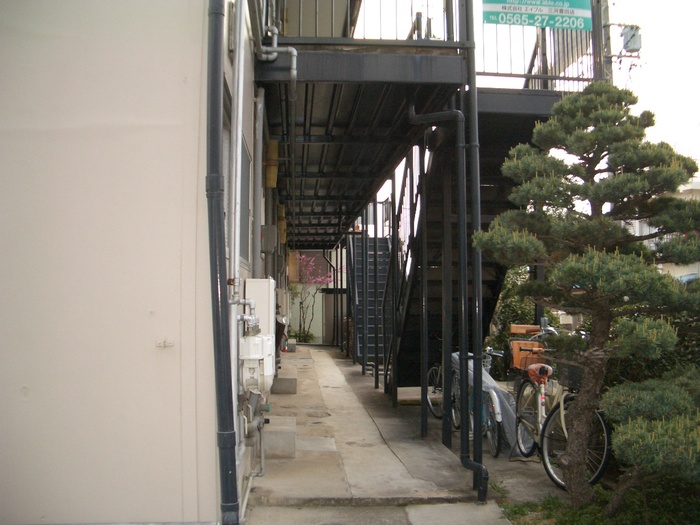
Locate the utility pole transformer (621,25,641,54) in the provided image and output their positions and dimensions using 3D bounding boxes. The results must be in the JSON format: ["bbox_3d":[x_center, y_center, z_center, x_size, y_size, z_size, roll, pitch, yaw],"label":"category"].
[{"bbox_3d":[8.948,-7.105,22.500,0.550,0.830,0.500,-2,-3,21],"label":"utility pole transformer"}]

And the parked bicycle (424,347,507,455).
[{"bbox_3d":[1.318,1.355,7.384,0.570,1.000,1.740,0,-3,-3],"label":"parked bicycle"}]

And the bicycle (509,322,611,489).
[{"bbox_3d":[1.591,1.078,5.547,0.560,1.110,1.780,0,-3,-2],"label":"bicycle"}]

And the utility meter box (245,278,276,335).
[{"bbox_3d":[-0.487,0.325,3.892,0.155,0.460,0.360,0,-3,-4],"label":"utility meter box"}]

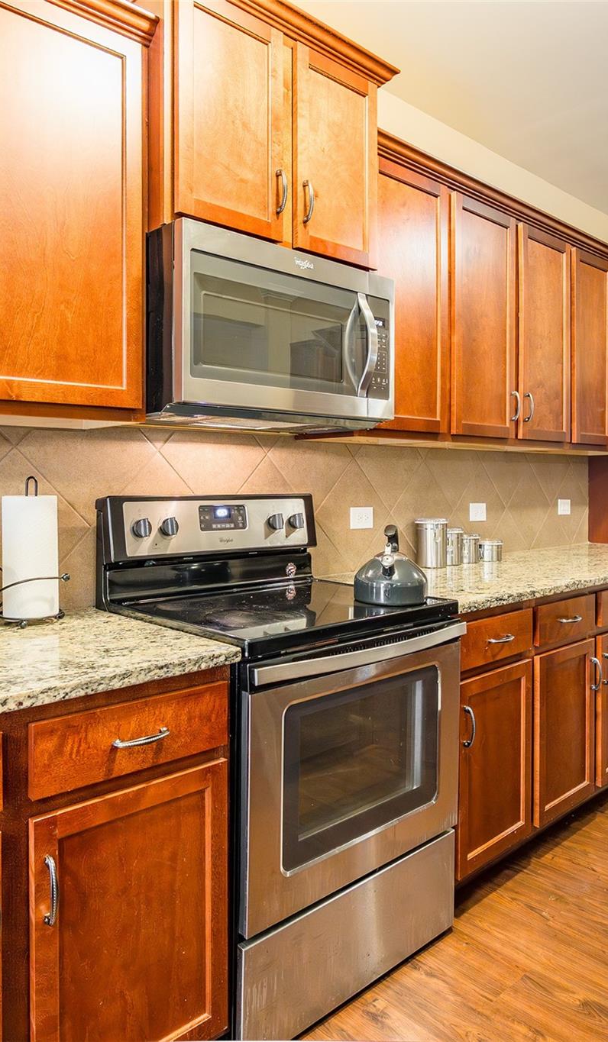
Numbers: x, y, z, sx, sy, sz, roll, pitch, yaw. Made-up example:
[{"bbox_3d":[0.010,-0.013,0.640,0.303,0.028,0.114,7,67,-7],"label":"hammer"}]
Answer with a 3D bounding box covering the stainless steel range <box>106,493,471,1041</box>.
[{"bbox_3d":[-0.050,0.550,1.920,0.760,1.212,0.665,-2,3,-43],"label":"stainless steel range"}]

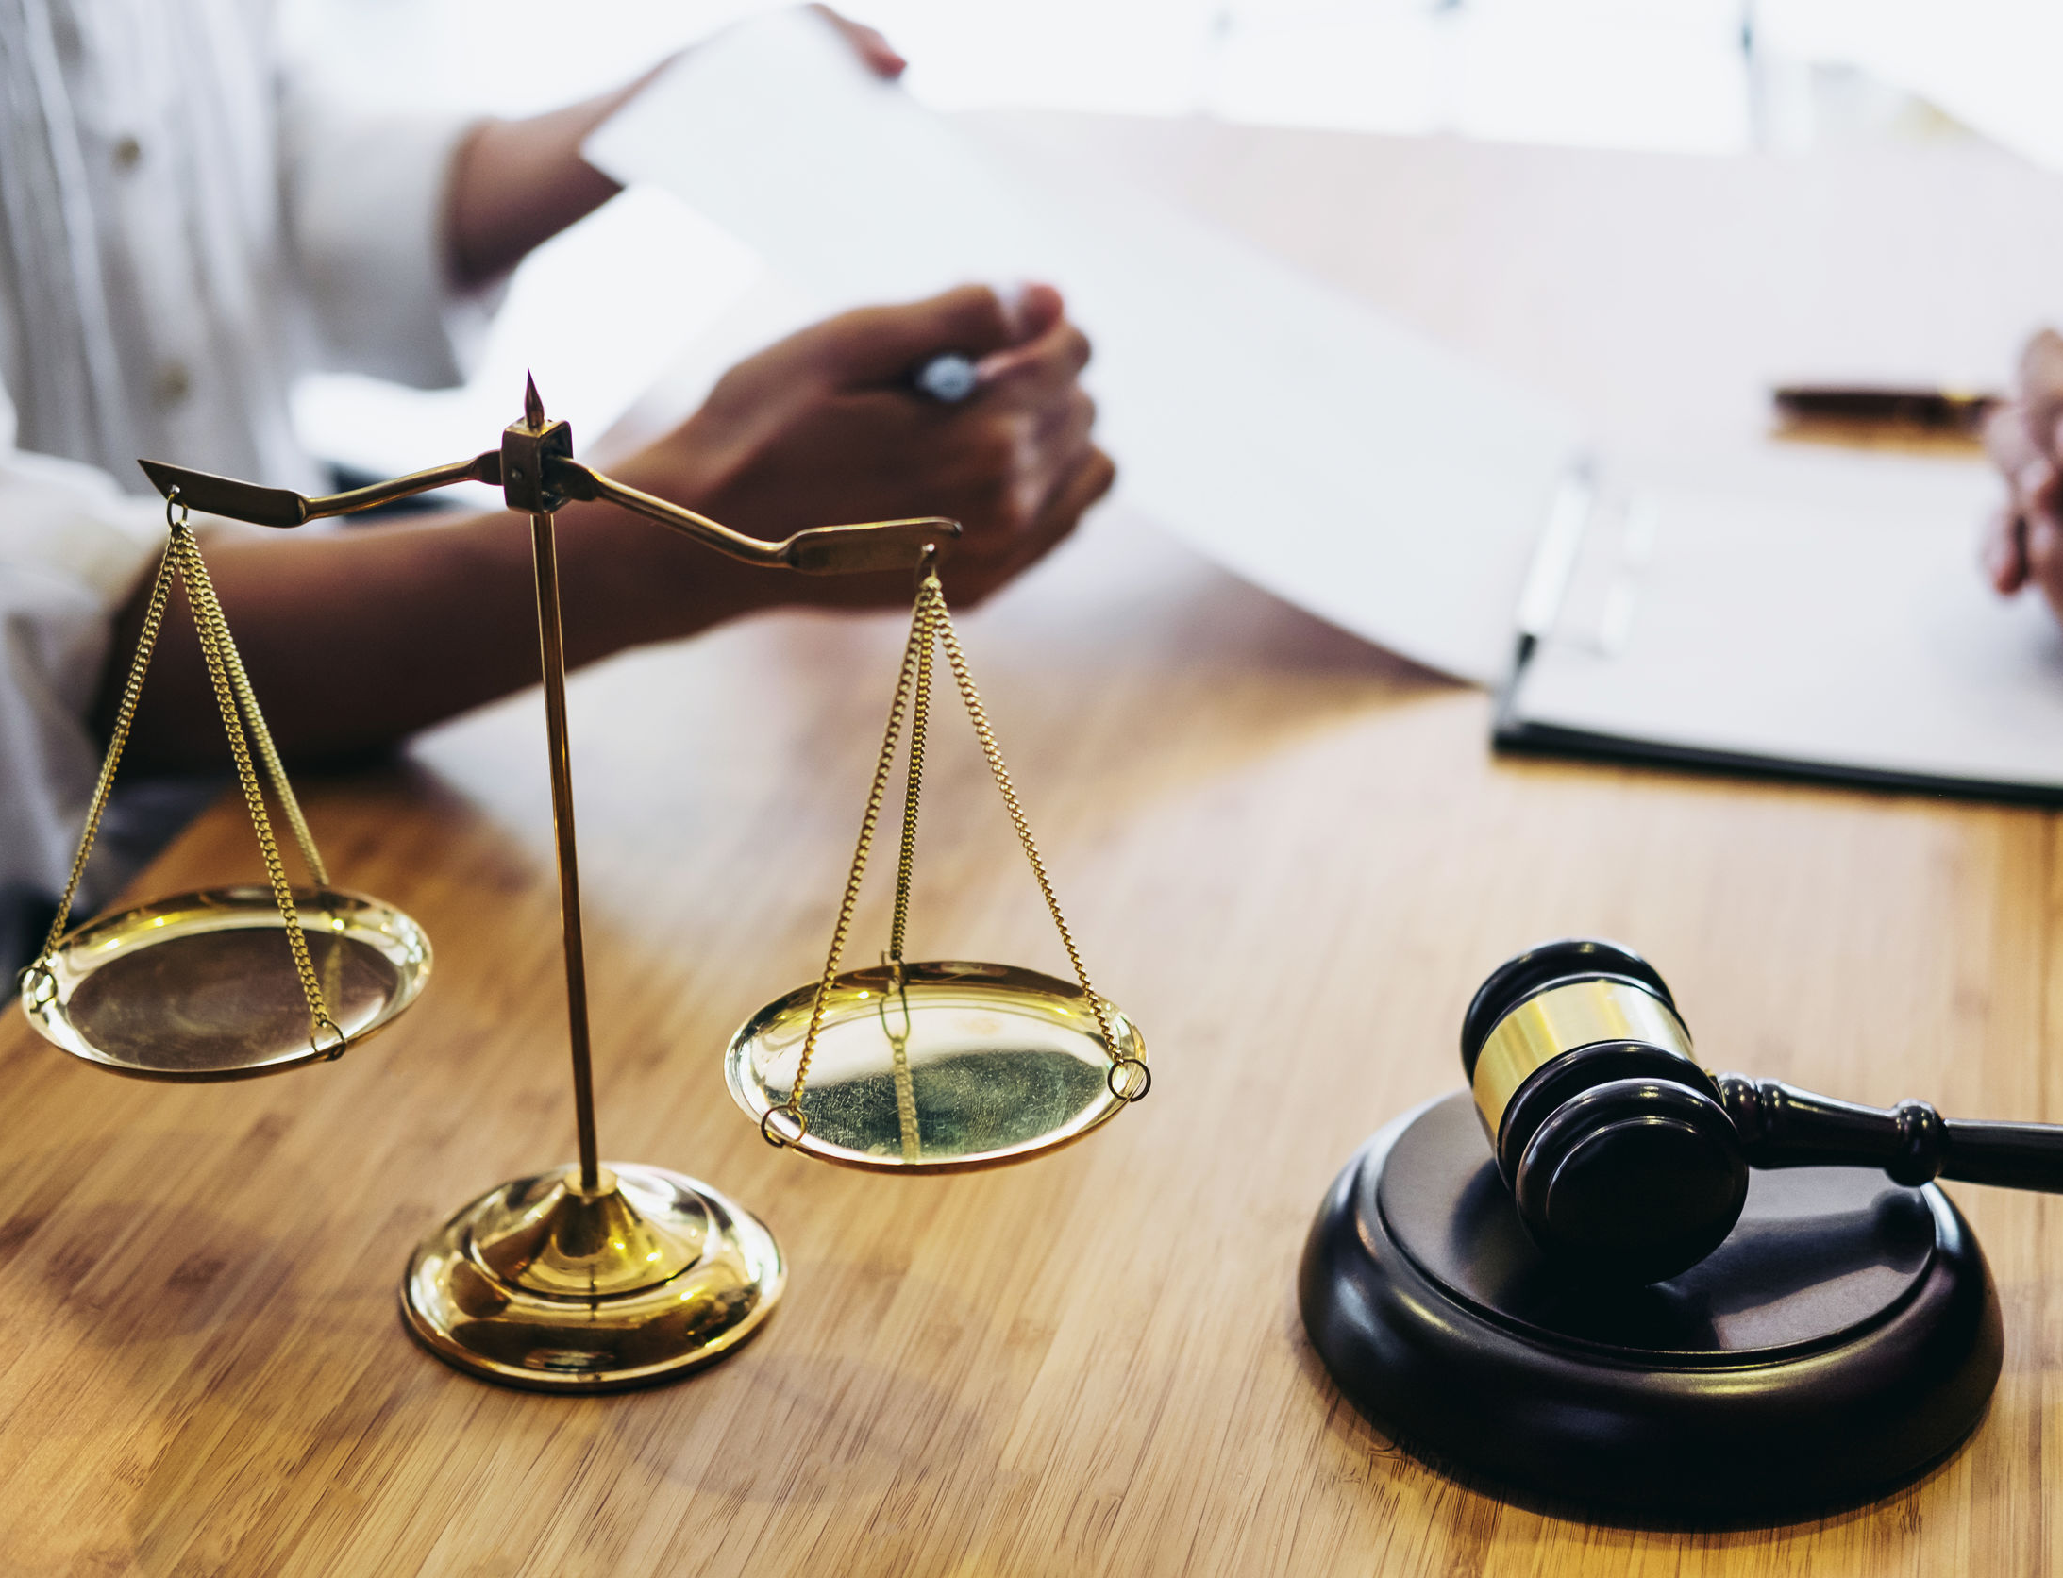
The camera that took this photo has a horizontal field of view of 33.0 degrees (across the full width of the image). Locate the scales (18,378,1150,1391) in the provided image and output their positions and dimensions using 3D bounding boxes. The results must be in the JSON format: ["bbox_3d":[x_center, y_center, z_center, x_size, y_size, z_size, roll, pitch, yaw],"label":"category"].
[{"bbox_3d":[-0.077,0.012,0.584,0.200,0.169,0.071,6,26,13],"label":"scales"}]

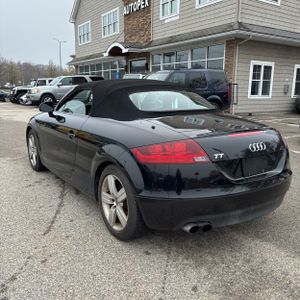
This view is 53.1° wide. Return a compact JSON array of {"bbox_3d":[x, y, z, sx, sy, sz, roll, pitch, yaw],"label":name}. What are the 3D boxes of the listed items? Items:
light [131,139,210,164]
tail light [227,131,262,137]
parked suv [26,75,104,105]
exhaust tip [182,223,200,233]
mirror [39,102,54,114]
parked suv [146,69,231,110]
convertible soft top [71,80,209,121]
[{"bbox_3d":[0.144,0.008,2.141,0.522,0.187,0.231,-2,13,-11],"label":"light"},{"bbox_3d":[0.787,-0.131,2.413,0.460,0.035,0.050,-8,15,-35],"label":"tail light"},{"bbox_3d":[-4.953,-3.666,18.740,4.880,1.820,1.870,-7,14,-31],"label":"parked suv"},{"bbox_3d":[0.322,0.588,2.247,0.080,0.068,0.105,-8,15,-35],"label":"exhaust tip"},{"bbox_3d":[-1.251,-0.515,3.650,0.200,0.130,0.130,-8,15,-35],"label":"mirror"},{"bbox_3d":[0.982,-2.351,12.459,4.800,1.860,1.930,-6,14,-30],"label":"parked suv"},{"bbox_3d":[0.026,-0.591,3.383,1.360,0.410,1.430,-8,15,-35],"label":"convertible soft top"}]

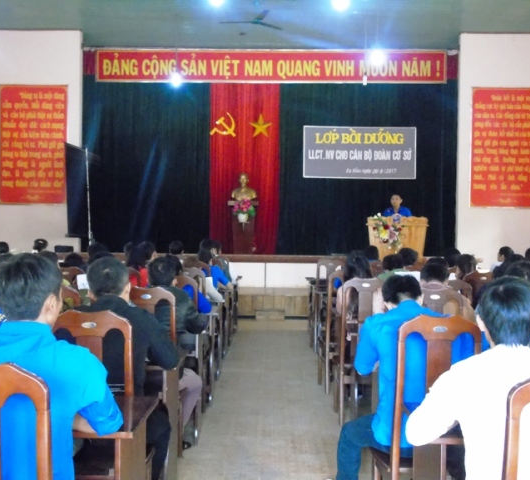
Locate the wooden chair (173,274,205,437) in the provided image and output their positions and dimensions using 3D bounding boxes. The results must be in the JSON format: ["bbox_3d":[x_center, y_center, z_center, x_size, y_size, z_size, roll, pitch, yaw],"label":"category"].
[{"bbox_3d":[-0.715,0.810,5.930,0.430,1.080,0.500,1,1,1],"label":"wooden chair"}]

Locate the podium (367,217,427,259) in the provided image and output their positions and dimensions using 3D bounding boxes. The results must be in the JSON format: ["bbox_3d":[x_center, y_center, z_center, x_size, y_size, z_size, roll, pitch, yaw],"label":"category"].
[{"bbox_3d":[2.298,0.229,12.753,1.030,1.250,0.600,1,1,1],"label":"podium"}]

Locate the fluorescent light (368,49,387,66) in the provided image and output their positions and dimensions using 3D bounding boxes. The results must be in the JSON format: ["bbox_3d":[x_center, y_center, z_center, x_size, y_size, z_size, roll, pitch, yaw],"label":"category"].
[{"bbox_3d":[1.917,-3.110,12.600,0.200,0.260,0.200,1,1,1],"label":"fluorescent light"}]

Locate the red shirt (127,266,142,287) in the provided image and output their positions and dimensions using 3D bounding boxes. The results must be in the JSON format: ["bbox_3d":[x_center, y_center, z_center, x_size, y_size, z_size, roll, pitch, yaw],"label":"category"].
[{"bbox_3d":[-1.280,0.510,6.900,0.430,0.560,0.320,1,0,3],"label":"red shirt"}]

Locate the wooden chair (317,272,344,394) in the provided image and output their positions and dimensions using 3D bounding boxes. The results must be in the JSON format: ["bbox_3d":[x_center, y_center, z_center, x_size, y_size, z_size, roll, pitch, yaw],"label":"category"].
[{"bbox_3d":[0.668,0.812,6.700,0.430,1.080,0.500,1,1,1],"label":"wooden chair"}]

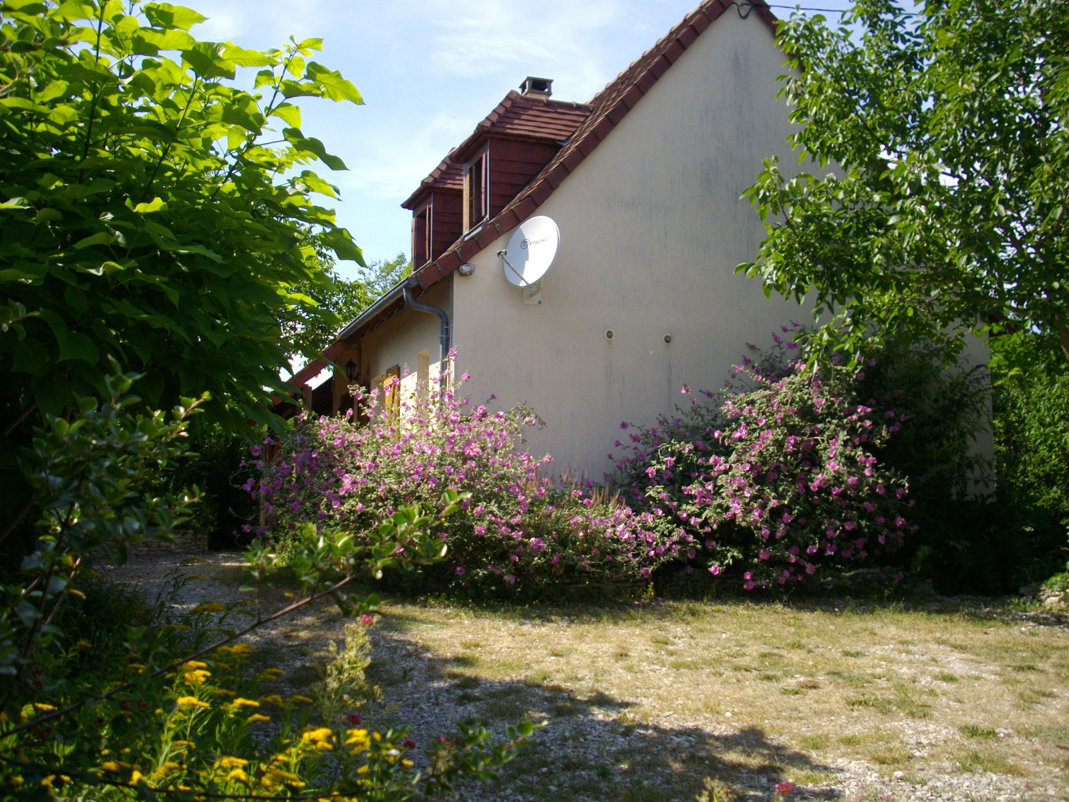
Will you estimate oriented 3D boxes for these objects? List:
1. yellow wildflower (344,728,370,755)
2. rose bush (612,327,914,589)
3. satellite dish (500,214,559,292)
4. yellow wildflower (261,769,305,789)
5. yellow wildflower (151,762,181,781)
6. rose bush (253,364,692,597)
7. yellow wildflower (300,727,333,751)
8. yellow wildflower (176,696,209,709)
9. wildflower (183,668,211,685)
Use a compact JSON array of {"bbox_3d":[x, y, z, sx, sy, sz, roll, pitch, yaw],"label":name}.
[{"bbox_3d":[-0.511,0.984,3.300,0.075,0.072,0.067,1,-6,-9],"label":"yellow wildflower"},{"bbox_3d":[2.293,0.606,11.600,2.750,2.500,2.000,2,-6,-21],"label":"rose bush"},{"bbox_3d":[-0.113,-1.586,11.954,0.770,0.850,0.620,-5,-8,40],"label":"satellite dish"},{"bbox_3d":[-0.639,0.959,2.900,0.110,0.049,0.099,1,-6,-12],"label":"yellow wildflower"},{"bbox_3d":[-0.966,0.972,3.000,0.083,0.047,0.075,2,-6,-17],"label":"yellow wildflower"},{"bbox_3d":[-0.632,0.814,11.300,4.300,2.200,2.000,2,-6,-21],"label":"rose bush"},{"bbox_3d":[-0.638,0.990,3.350,0.098,0.067,0.088,1,-6,-11],"label":"yellow wildflower"},{"bbox_3d":[-1.166,1.028,3.900,0.111,0.044,0.100,2,-6,-16],"label":"yellow wildflower"},{"bbox_3d":[-1.240,1.014,4.200,0.101,0.060,0.091,2,-6,-16],"label":"wildflower"}]

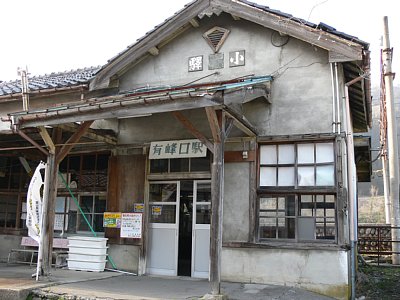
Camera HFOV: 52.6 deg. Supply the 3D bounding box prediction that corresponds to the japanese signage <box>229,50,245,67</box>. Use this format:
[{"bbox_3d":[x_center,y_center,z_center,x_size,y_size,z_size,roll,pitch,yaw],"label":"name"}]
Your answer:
[{"bbox_3d":[0.845,-2.082,9.238,0.379,0.370,0.040,-2,-11,21],"label":"japanese signage"}]

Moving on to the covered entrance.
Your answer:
[{"bbox_3d":[-0.523,1.810,9.449,1.611,2.226,0.150,-2,-10,20],"label":"covered entrance"}]

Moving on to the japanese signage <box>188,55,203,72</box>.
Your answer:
[{"bbox_3d":[-0.096,-2.101,9.904,0.380,0.384,0.040,-2,-10,20],"label":"japanese signage"}]

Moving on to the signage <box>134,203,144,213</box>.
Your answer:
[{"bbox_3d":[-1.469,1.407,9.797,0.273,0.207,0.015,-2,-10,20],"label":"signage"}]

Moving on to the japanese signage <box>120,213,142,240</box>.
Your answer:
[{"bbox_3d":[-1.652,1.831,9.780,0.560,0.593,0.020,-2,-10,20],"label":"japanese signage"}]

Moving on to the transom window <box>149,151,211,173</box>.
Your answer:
[{"bbox_3d":[-0.452,0.263,9.364,1.545,0.555,0.070,-2,-11,21],"label":"transom window"}]

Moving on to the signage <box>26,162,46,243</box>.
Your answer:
[{"bbox_3d":[-3.372,1.083,8.339,0.400,1.640,0.160,0,-10,7],"label":"signage"}]

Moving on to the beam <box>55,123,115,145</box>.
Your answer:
[{"bbox_3d":[-2.512,-0.392,9.221,0.130,0.170,1.901,-2,-11,21],"label":"beam"}]

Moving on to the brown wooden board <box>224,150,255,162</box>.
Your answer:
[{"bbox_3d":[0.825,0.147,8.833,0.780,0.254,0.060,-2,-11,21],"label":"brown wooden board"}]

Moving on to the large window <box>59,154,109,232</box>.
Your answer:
[{"bbox_3d":[-3.131,1.110,10.524,1.683,2.055,0.100,-2,-10,20],"label":"large window"}]

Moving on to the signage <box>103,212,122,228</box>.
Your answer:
[{"bbox_3d":[-2.083,1.690,9.692,0.508,0.377,0.020,-2,-11,21],"label":"signage"}]

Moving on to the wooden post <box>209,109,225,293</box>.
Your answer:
[{"bbox_3d":[0.349,0.980,7.786,0.155,3.422,0.155,-2,-10,20],"label":"wooden post"}]

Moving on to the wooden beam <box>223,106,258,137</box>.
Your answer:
[{"bbox_3d":[0.813,-0.542,7.952,0.140,0.160,1.901,-2,-11,21],"label":"wooden beam"}]

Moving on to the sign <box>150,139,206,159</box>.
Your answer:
[{"bbox_3d":[-0.516,-0.012,9.606,1.471,0.426,0.040,-2,-15,20],"label":"sign"}]

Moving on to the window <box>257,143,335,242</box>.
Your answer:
[{"bbox_3d":[2.052,0.876,8.632,1.680,2.183,0.100,-2,-10,20],"label":"window"}]

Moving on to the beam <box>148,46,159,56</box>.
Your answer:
[{"bbox_3d":[-1.157,-2.447,9.945,0.160,0.160,0.300,-2,-11,21],"label":"beam"}]

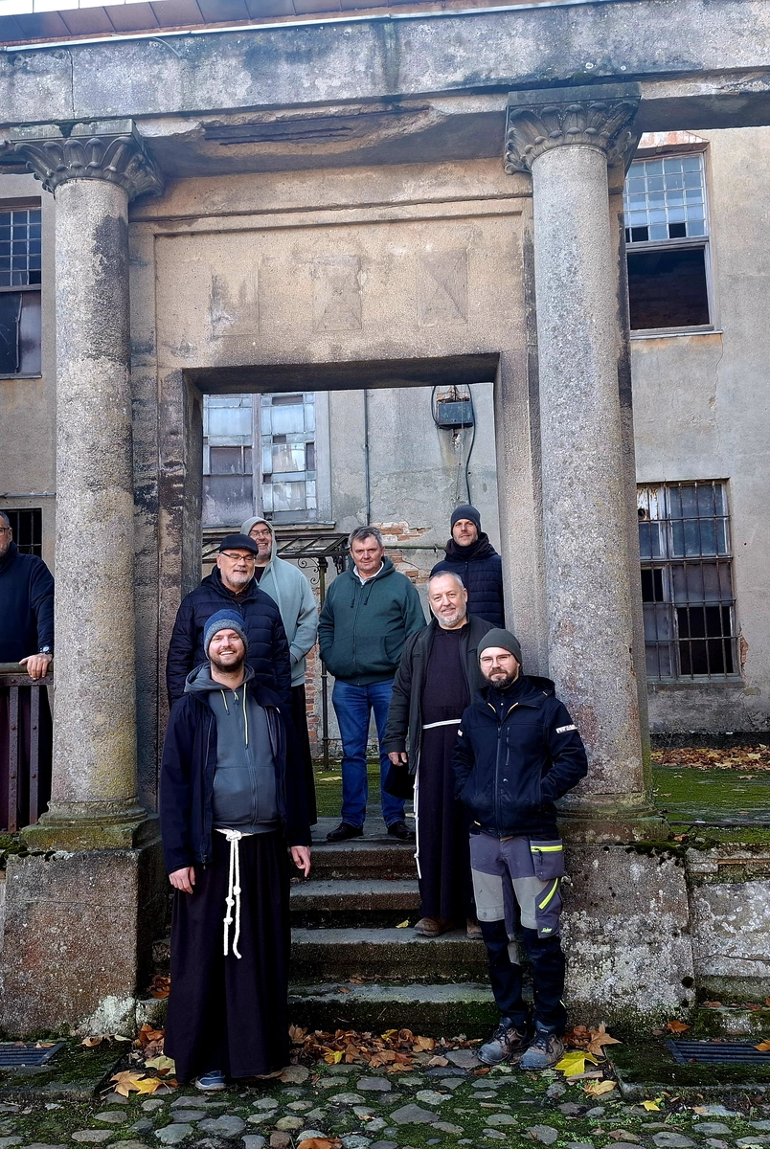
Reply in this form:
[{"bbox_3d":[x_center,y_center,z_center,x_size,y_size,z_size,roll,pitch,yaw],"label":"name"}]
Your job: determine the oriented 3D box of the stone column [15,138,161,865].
[{"bbox_3d":[-1.511,-0.456,5.284,0.636,3.611,0.636,-2,-6,4],"label":"stone column"}]

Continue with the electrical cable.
[{"bbox_3d":[0.977,-1.323,11.540,0.130,1.150,0.040,-2,-6,4],"label":"electrical cable"}]

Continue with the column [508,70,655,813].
[{"bbox_3d":[1.003,-0.548,5.094,0.636,3.611,0.636,-2,-6,4],"label":"column"}]

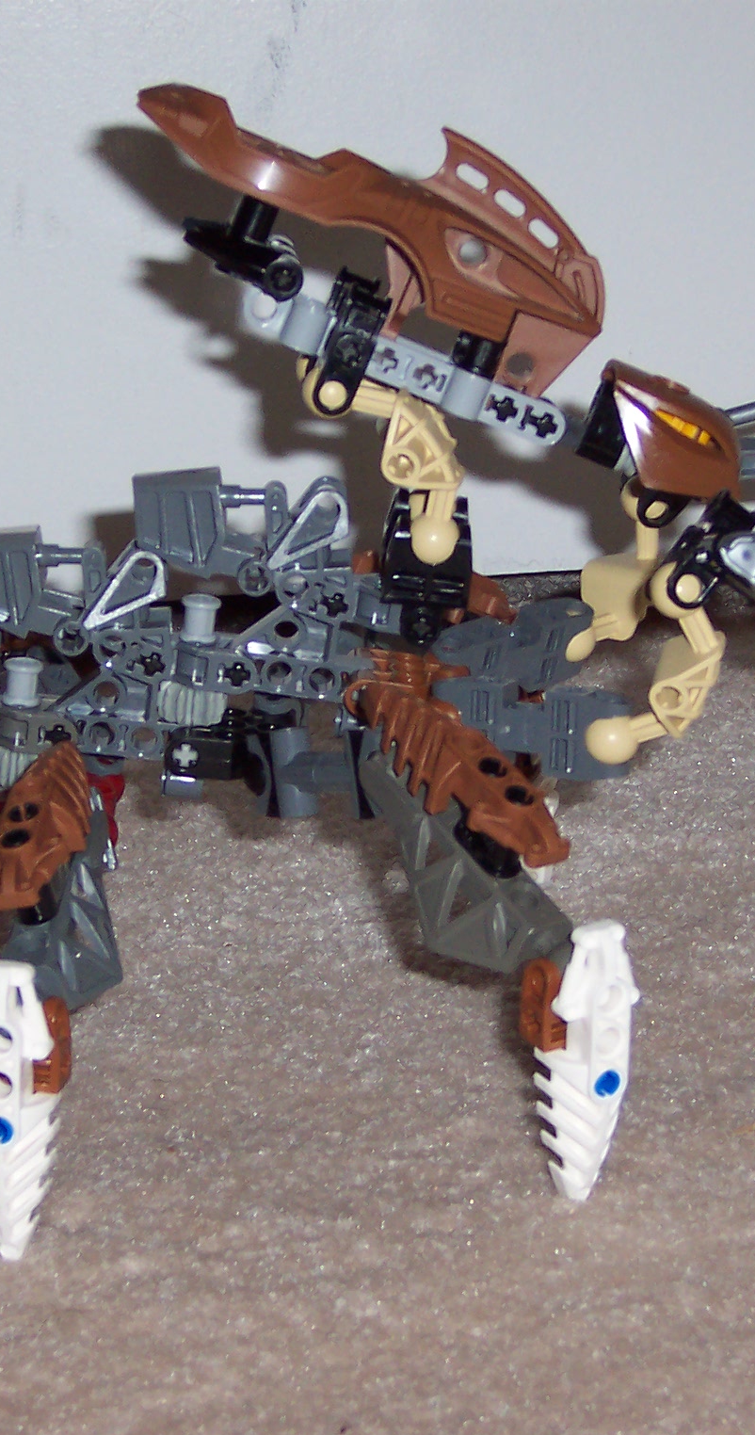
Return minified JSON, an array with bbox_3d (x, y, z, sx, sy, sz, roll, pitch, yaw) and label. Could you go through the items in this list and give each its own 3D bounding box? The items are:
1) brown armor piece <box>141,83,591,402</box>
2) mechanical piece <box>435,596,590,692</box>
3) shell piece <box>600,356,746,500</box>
[{"bbox_3d":[-0.001,-0.092,0.845,0.094,0.037,0.026,24,13,-13],"label":"brown armor piece"},{"bbox_3d":[0.026,-0.014,0.872,0.035,0.017,0.013,-15,47,-30],"label":"mechanical piece"},{"bbox_3d":[0.055,-0.053,0.857,0.030,0.020,0.025,18,13,-12],"label":"shell piece"}]

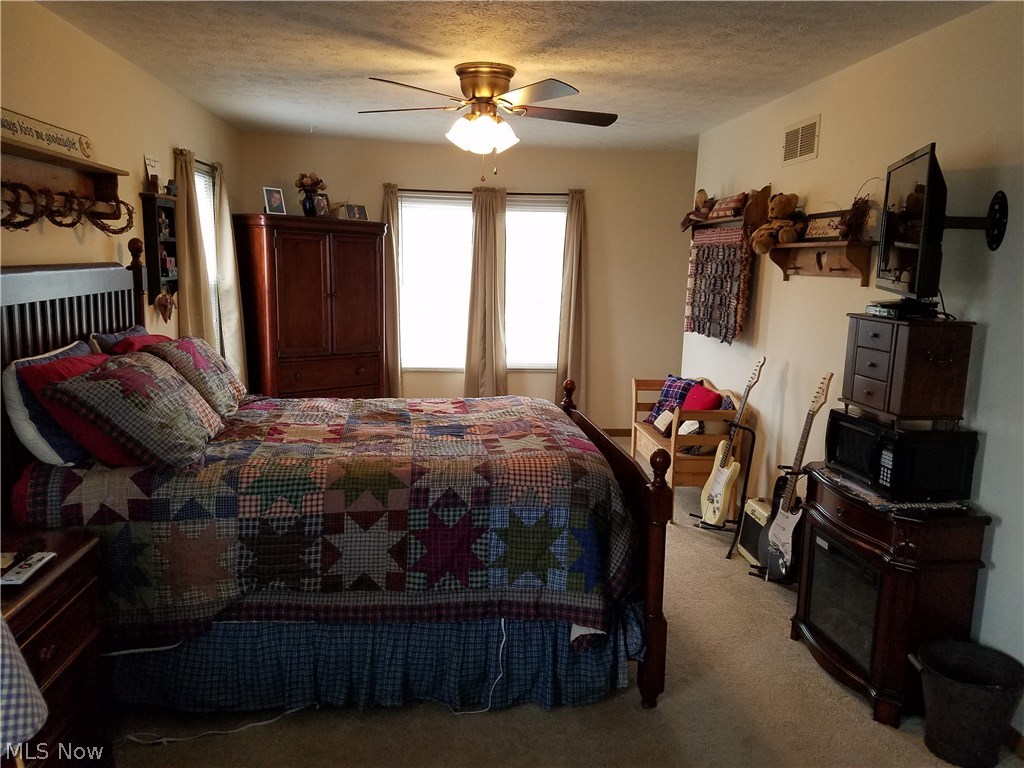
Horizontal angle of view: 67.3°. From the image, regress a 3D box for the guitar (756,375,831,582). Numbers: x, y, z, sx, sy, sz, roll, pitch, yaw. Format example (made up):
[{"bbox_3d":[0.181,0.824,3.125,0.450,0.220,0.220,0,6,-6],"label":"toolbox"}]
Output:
[{"bbox_3d":[1.320,0.431,3.530,0.075,0.985,0.325,12,7,-11],"label":"guitar"}]

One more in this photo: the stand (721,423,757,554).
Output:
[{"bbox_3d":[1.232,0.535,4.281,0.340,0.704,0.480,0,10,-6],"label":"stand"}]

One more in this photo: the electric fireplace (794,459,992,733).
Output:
[{"bbox_3d":[1.333,0.738,2.860,0.346,0.728,0.687,0,10,-8],"label":"electric fireplace"}]

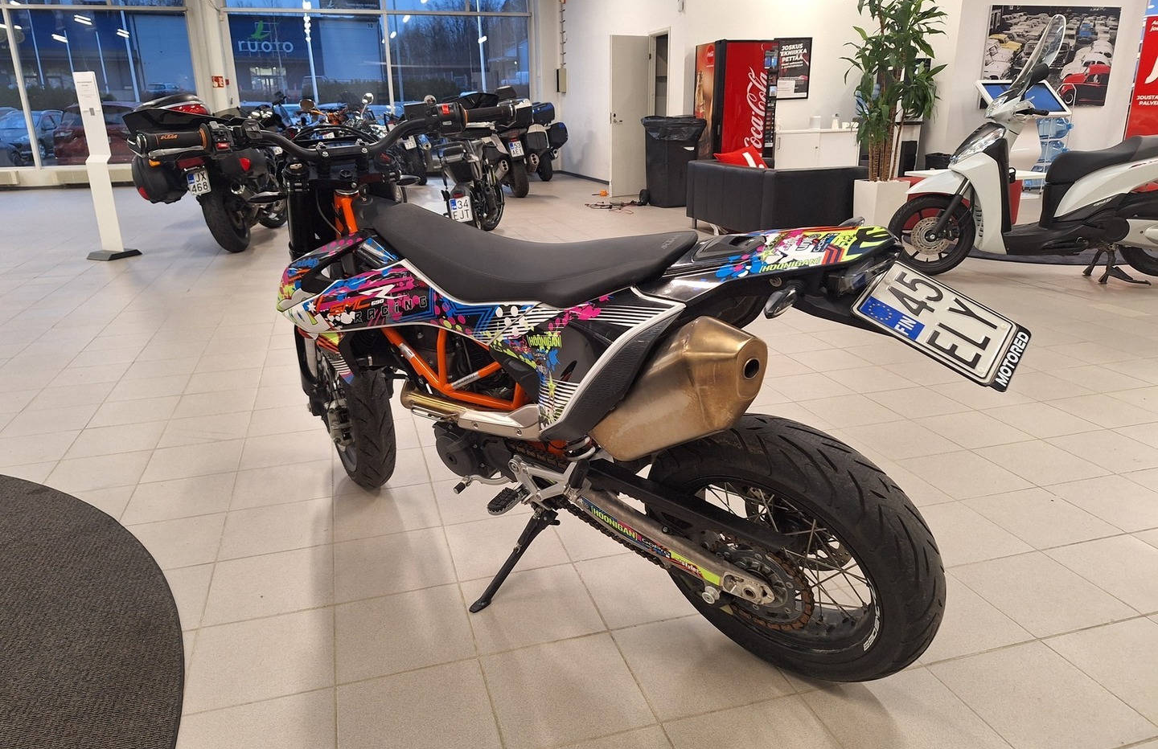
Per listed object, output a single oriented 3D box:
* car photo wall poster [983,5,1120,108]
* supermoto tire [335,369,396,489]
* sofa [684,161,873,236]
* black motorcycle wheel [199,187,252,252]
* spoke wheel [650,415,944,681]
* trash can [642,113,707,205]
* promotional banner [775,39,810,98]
[{"bbox_3d":[5.620,-3.770,9.166,1.750,1.110,0.040,-4,19,-11],"label":"car photo wall poster"},{"bbox_3d":[-0.691,0.057,2.340,0.120,0.600,0.600,-15,23,-25],"label":"supermoto tire"},{"bbox_3d":[1.775,-1.628,7.200,0.920,0.670,1.600,-6,19,-16],"label":"sofa"},{"bbox_3d":[-2.984,-1.344,6.517,0.180,0.632,0.632,-15,20,-4],"label":"black motorcycle wheel"},{"bbox_3d":[0.407,0.352,1.551,0.620,0.620,0.162,14,42,37],"label":"spoke wheel"},{"bbox_3d":[1.174,-2.671,9.652,0.570,1.070,0.660,-9,20,-23],"label":"trash can"},{"bbox_3d":[2.740,-3.926,9.890,0.540,0.730,0.025,-6,19,-16],"label":"promotional banner"}]

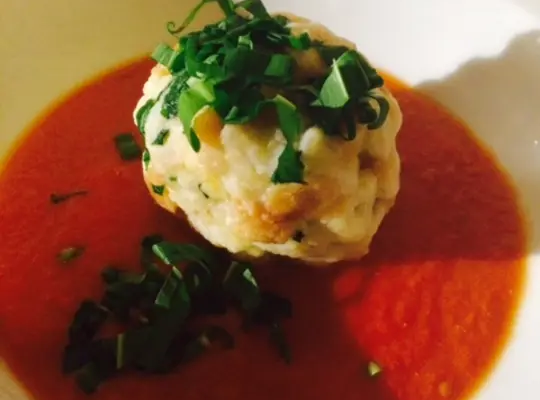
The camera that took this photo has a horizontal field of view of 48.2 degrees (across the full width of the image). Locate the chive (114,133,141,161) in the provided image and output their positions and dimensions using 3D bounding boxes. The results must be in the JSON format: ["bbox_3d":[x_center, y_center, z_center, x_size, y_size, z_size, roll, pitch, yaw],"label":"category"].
[{"bbox_3d":[-0.042,-0.016,0.179,0.006,0.002,0.009,-19,55,-18],"label":"chive"}]

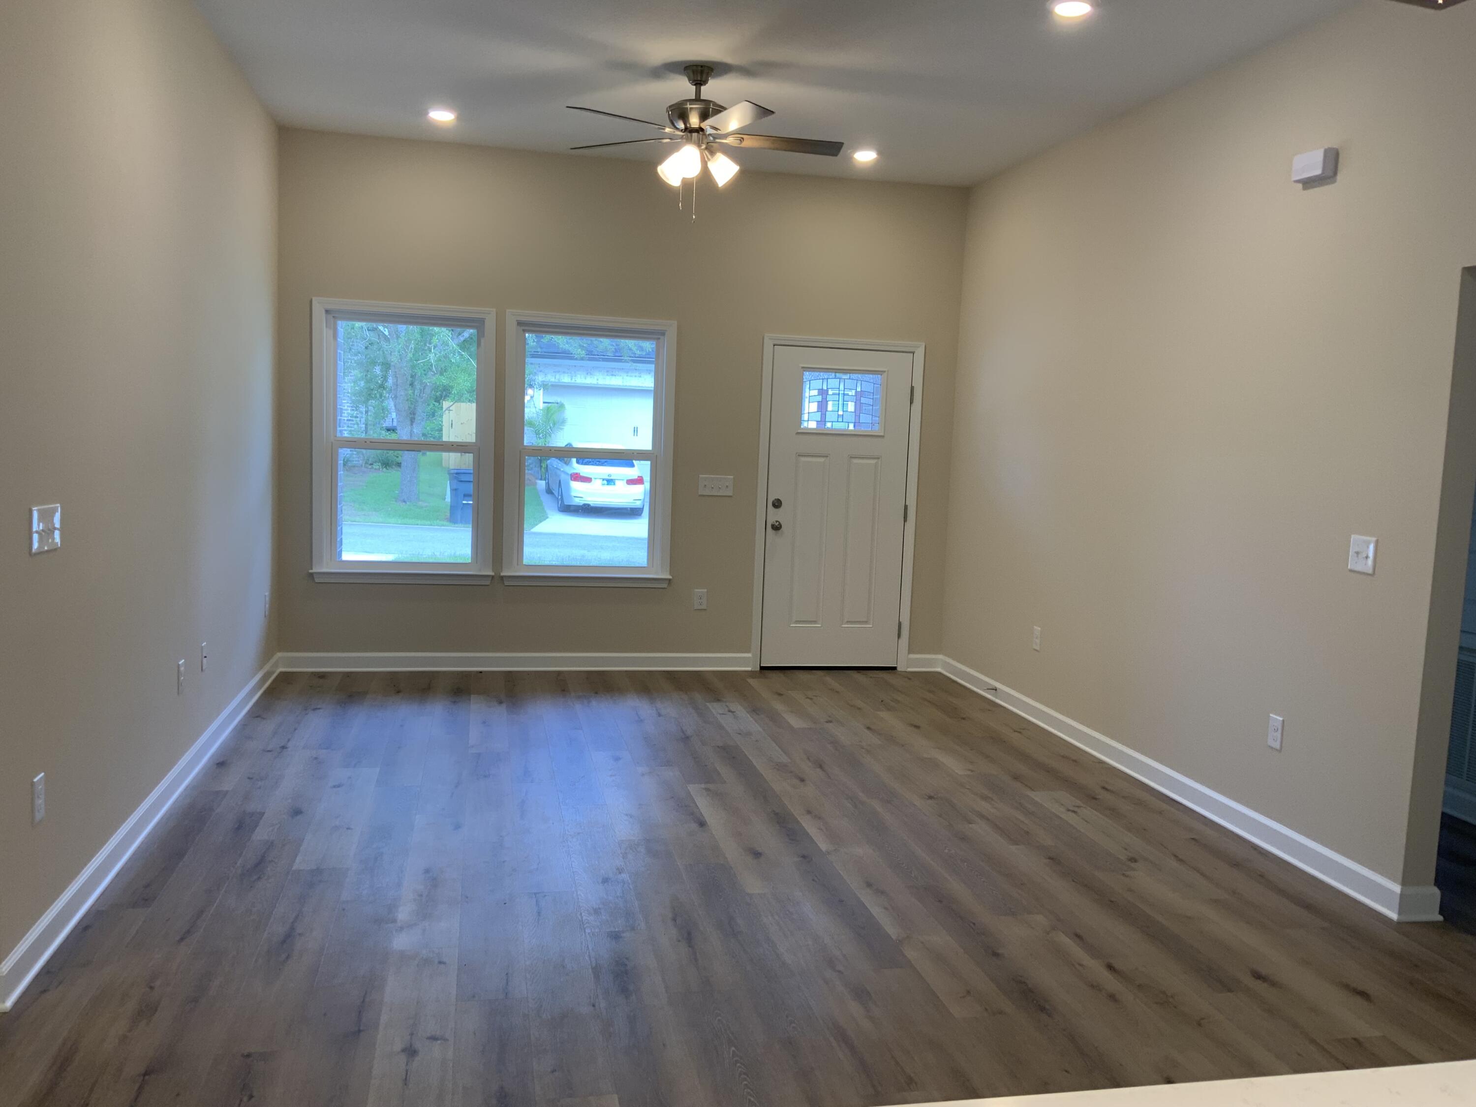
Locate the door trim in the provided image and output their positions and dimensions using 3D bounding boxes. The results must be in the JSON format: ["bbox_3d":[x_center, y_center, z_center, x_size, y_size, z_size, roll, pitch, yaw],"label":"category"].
[{"bbox_3d":[0.635,-0.291,7.797,1.036,2.095,0.030,1,6,-12],"label":"door trim"}]

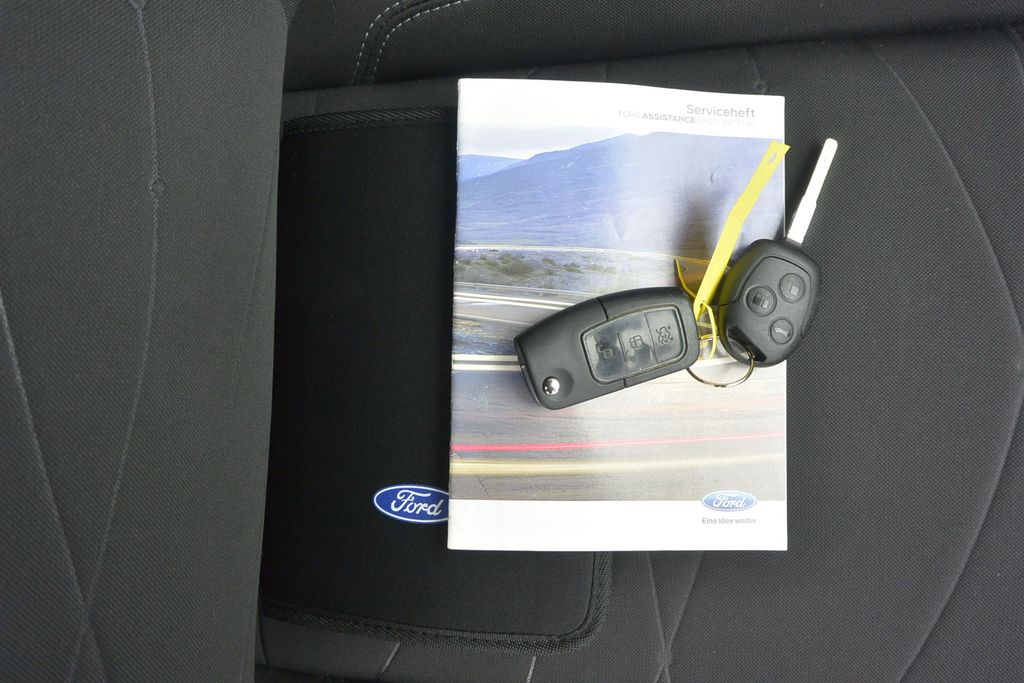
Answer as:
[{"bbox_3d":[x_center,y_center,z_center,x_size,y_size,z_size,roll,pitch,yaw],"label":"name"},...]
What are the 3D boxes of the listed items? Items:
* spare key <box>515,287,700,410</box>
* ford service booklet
[{"bbox_3d":[0.042,0.001,0.359,0.078,0.017,0.042,-16,86,-5],"label":"spare key"},{"bbox_3d":[0.050,-0.013,0.372,0.150,0.008,0.209,2,84,-4],"label":"ford service booklet"}]

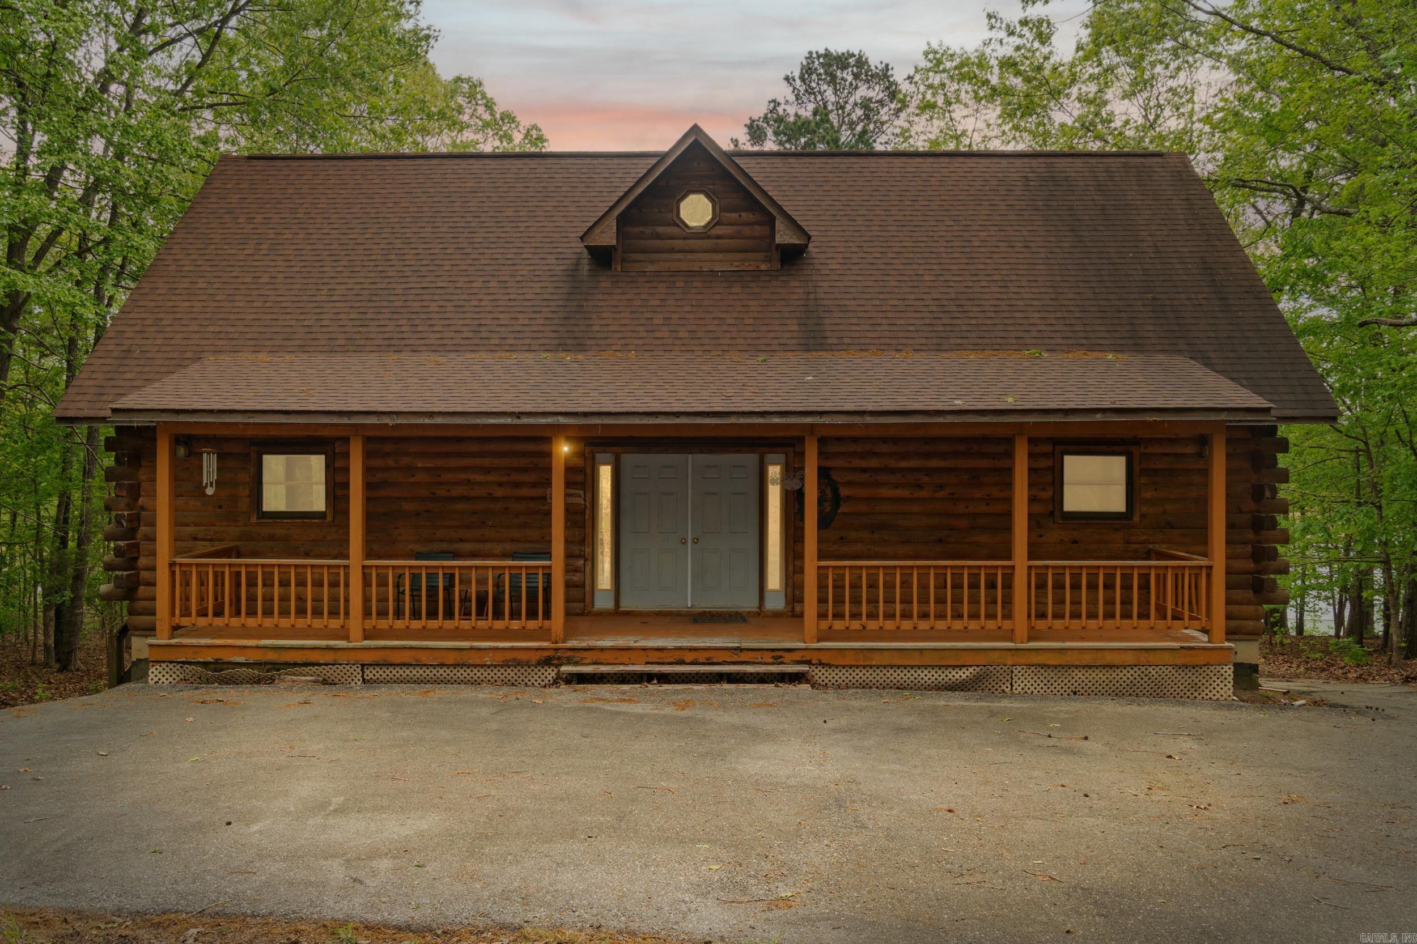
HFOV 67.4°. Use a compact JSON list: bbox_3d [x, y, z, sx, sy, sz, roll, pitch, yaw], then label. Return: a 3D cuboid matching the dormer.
[{"bbox_3d":[-0.190,-3.980,16.350,3.280,2.050,2.250,0,0,0],"label":"dormer"}]

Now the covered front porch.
[{"bbox_3d":[-0.230,0.800,12.800,12.150,2.780,2.050,0,0,0],"label":"covered front porch"}]

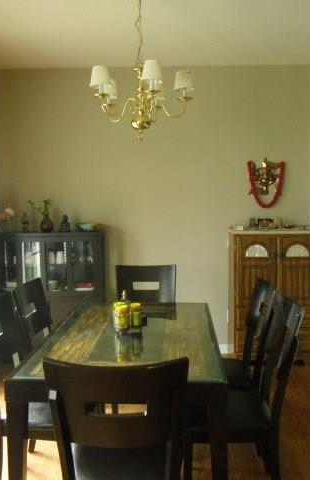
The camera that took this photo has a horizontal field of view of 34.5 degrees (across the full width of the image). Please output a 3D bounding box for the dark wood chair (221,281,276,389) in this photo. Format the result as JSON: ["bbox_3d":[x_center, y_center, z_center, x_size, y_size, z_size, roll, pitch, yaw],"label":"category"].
[{"bbox_3d":[0.396,0.746,3.026,0.584,0.960,0.465,0,4,1],"label":"dark wood chair"}]

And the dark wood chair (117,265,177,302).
[{"bbox_3d":[-0.071,0.702,3.668,0.465,0.960,0.574,0,4,1],"label":"dark wood chair"}]

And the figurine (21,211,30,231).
[{"bbox_3d":[-1.189,-0.169,4.551,0.071,0.183,0.059,0,4,1],"label":"figurine"}]

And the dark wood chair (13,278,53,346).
[{"bbox_3d":[-0.499,0.749,3.075,0.584,0.960,0.465,0,4,5],"label":"dark wood chair"}]

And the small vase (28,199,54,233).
[{"bbox_3d":[-1.032,-0.214,4.514,0.218,0.302,0.148,0,4,1],"label":"small vase"}]

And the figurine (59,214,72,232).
[{"bbox_3d":[-0.813,-0.155,4.534,0.107,0.163,0.084,0,4,1],"label":"figurine"}]

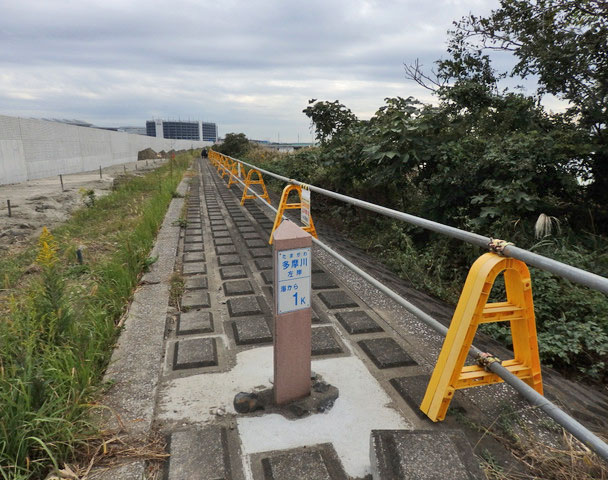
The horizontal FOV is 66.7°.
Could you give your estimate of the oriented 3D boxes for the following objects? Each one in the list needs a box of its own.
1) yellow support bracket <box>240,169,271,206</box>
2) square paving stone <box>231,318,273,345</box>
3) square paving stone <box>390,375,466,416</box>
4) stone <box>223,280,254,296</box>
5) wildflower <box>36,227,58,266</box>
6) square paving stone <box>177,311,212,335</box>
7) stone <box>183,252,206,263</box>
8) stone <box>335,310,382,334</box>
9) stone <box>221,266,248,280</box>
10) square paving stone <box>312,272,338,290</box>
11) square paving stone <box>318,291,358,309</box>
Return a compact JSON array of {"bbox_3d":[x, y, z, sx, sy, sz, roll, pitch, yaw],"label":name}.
[{"bbox_3d":[-1.033,-1.116,9.791,0.643,0.793,0.117,-3,12,-13],"label":"yellow support bracket"},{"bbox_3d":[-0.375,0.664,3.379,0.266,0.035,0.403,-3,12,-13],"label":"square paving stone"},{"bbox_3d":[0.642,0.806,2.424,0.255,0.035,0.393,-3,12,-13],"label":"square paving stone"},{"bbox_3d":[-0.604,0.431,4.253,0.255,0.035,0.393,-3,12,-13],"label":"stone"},{"bbox_3d":[-1.665,0.042,3.000,0.140,0.250,0.140,0,12,0],"label":"wildflower"},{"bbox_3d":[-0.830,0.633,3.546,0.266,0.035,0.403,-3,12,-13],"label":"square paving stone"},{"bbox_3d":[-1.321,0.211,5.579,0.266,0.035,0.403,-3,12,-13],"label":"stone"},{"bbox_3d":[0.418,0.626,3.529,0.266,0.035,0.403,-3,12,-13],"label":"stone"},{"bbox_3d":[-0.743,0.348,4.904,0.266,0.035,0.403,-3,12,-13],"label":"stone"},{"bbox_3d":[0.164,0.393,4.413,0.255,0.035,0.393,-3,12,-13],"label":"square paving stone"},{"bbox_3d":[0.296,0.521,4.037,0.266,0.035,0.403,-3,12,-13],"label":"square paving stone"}]

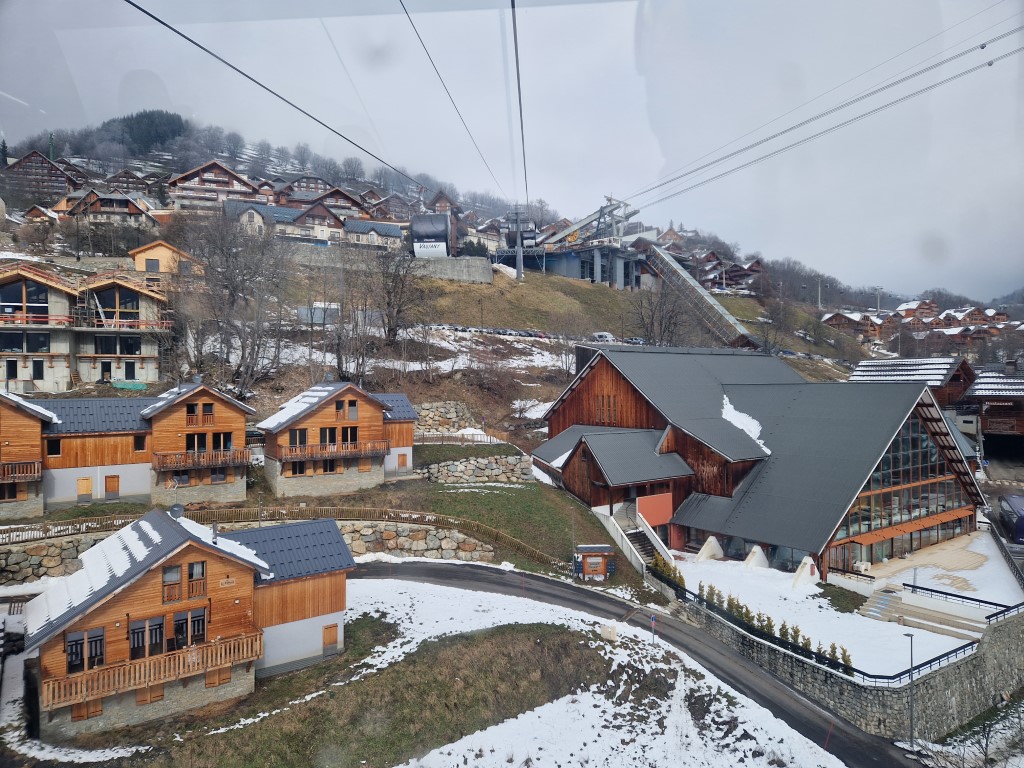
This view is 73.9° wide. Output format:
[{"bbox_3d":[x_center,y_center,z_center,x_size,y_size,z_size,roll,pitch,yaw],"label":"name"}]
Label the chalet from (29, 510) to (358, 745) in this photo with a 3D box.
[{"bbox_3d":[-16.879,11.849,37.456,16.238,8.502,9.950,0,0,-37],"label":"chalet"}]

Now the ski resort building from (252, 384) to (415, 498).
[{"bbox_3d":[-15.798,4.696,63.334,13.631,9.308,9.950,0,0,-29],"label":"ski resort building"}]

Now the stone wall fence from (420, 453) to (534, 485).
[{"bbox_3d":[-3.433,7.995,64.000,10.900,2.700,1.000,0,0,-10],"label":"stone wall fence"}]

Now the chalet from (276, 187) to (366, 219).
[{"bbox_3d":[-57.014,-54.262,208.000,24.000,12.000,15.000,0,0,-34],"label":"chalet"}]

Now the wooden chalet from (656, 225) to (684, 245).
[{"bbox_3d":[61.226,-56.027,262.000,10.900,8.500,10.500,0,0,-15],"label":"wooden chalet"}]

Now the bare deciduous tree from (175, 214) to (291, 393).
[{"bbox_3d":[-32.863,-9.465,80.000,13.600,21.000,12.000,0,0,0],"label":"bare deciduous tree"}]

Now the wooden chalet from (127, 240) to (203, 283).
[{"bbox_3d":[-52.936,-17.961,105.450,10.600,7.200,9.800,0,0,-22],"label":"wooden chalet"}]

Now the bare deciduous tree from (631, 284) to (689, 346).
[{"bbox_3d":[28.182,-12.897,130.000,10.900,12.000,10.000,0,0,0],"label":"bare deciduous tree"}]

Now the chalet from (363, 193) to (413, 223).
[{"bbox_3d":[-42.850,-61.389,238.000,16.000,11.500,13.000,0,0,-36],"label":"chalet"}]

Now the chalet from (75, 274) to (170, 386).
[{"bbox_3d":[-45.319,-5.976,80.980,9.900,12.100,11.000,0,0,-20],"label":"chalet"}]

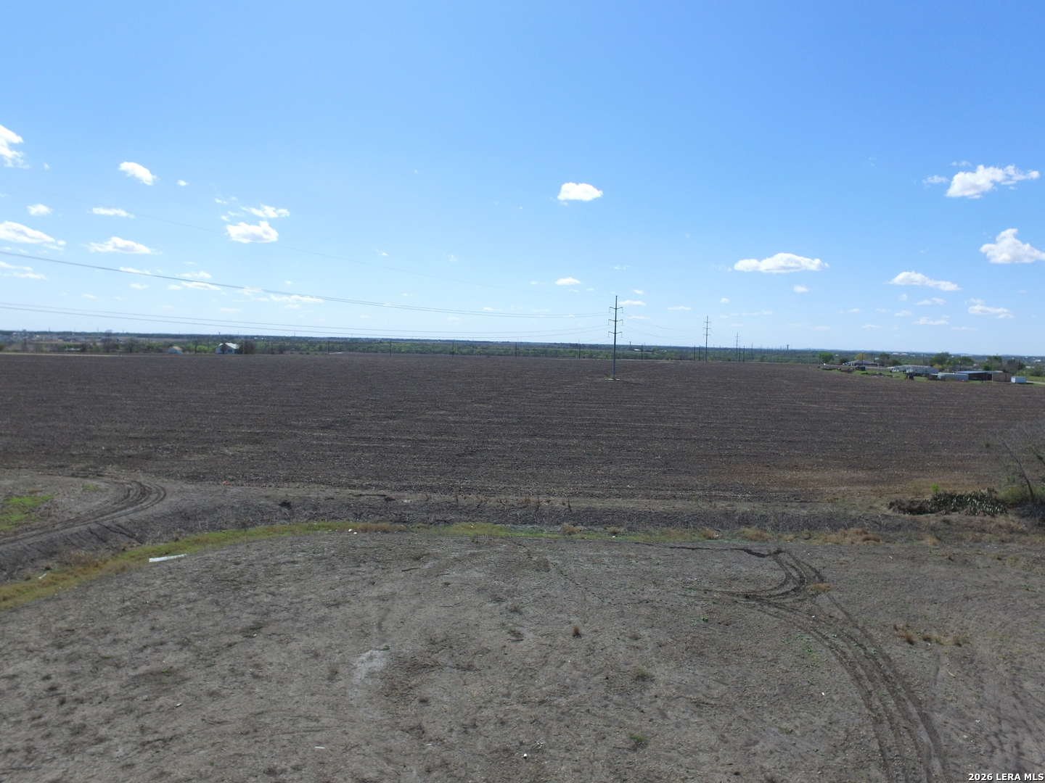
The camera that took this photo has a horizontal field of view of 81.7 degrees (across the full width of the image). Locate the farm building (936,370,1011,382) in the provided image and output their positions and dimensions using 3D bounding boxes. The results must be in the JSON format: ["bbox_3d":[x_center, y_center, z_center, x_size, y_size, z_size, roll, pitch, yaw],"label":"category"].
[{"bbox_3d":[187.610,-6.400,250.920,26.500,4.100,8.000,1,5,0],"label":"farm building"}]

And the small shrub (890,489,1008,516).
[{"bbox_3d":[29.820,7.840,42.600,6.800,1.250,2.800,1,5,0],"label":"small shrub"}]

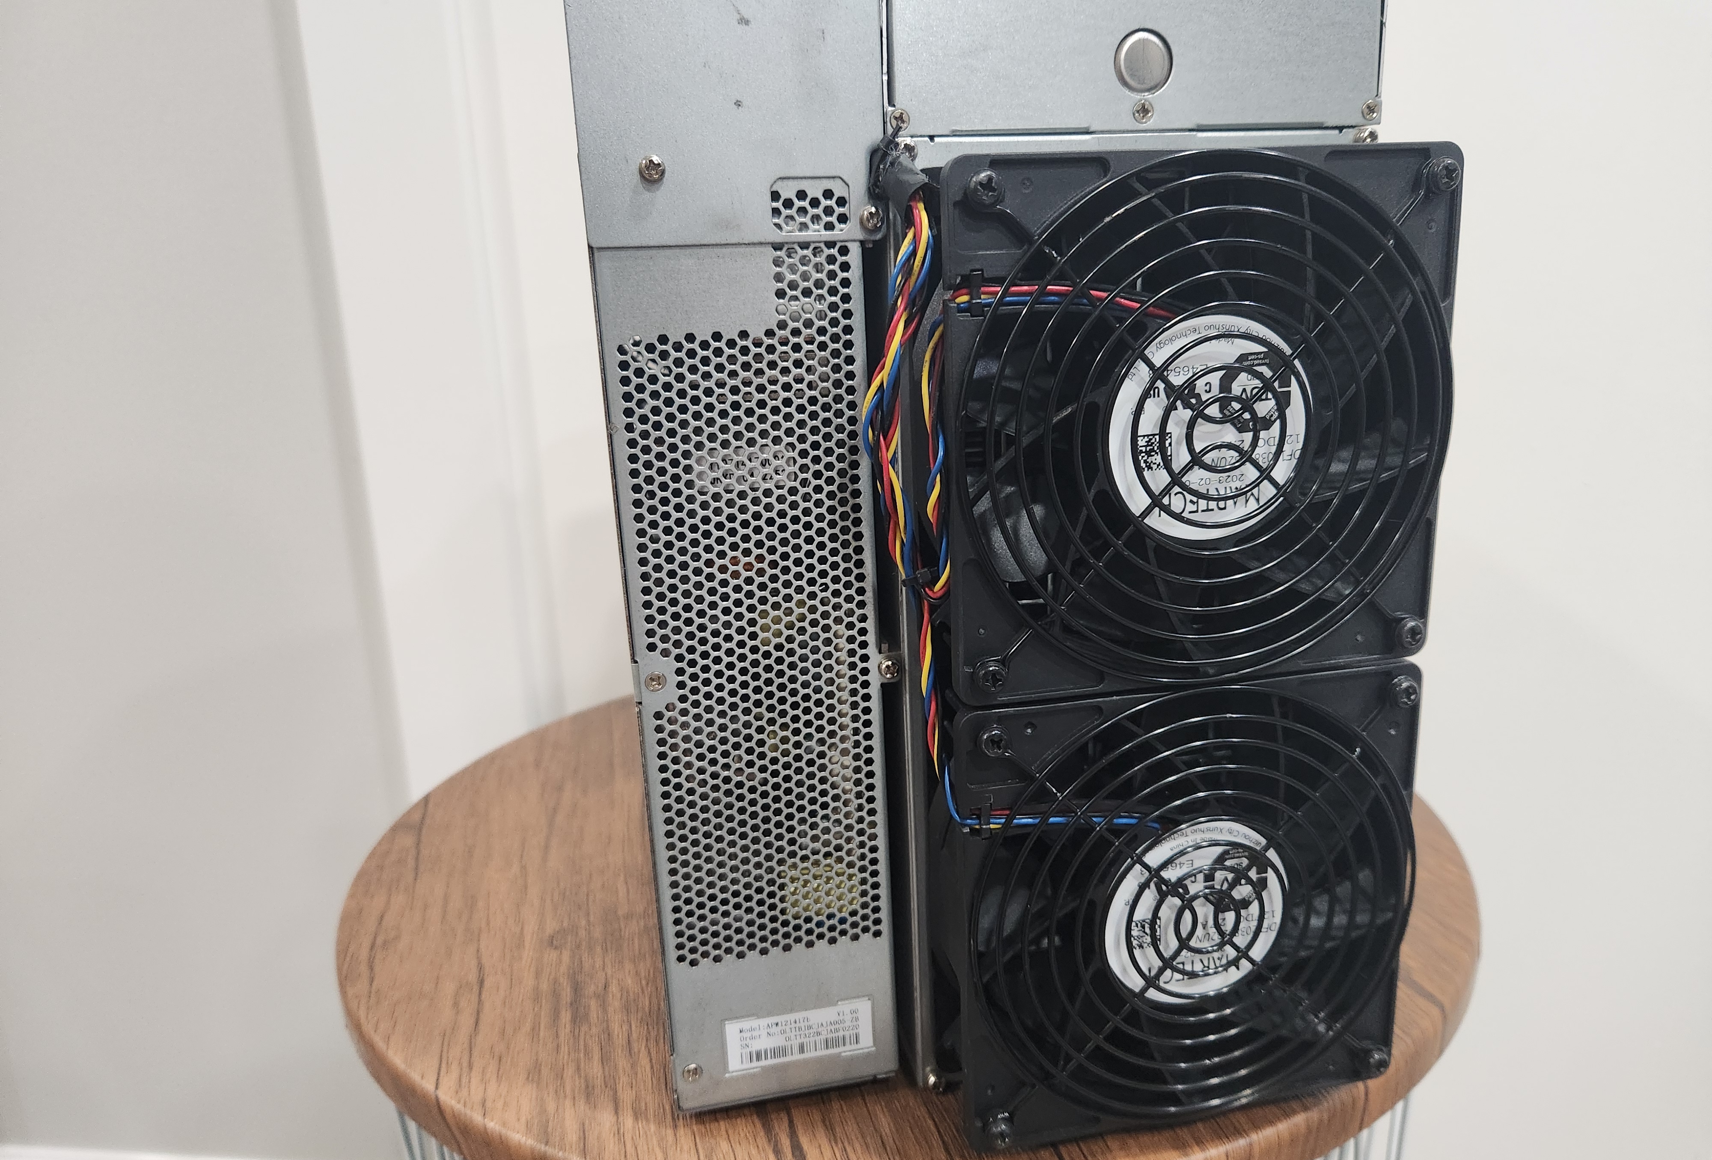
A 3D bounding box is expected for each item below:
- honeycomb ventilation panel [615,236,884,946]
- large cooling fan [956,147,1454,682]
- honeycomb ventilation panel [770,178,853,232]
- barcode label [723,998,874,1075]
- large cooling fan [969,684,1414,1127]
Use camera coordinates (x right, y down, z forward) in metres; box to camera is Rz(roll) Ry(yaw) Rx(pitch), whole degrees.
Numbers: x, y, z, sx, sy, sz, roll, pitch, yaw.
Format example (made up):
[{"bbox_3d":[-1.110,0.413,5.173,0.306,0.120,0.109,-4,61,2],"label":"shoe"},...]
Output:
[{"bbox_3d":[-0.025,0.012,0.289,0.059,0.186,0.002,-5,15,-10],"label":"honeycomb ventilation panel"},{"bbox_3d":[0.076,-0.038,0.271,0.120,0.120,0.043,-5,15,-10],"label":"large cooling fan"},{"bbox_3d":[-0.010,-0.088,0.268,0.019,0.013,0.002,-5,15,-10],"label":"honeycomb ventilation panel"},{"bbox_3d":[-0.016,0.128,0.320,0.041,0.016,0.001,-5,15,-10],"label":"barcode label"},{"bbox_3d":[0.082,0.079,0.301,0.120,0.120,0.043,-5,15,-10],"label":"large cooling fan"}]

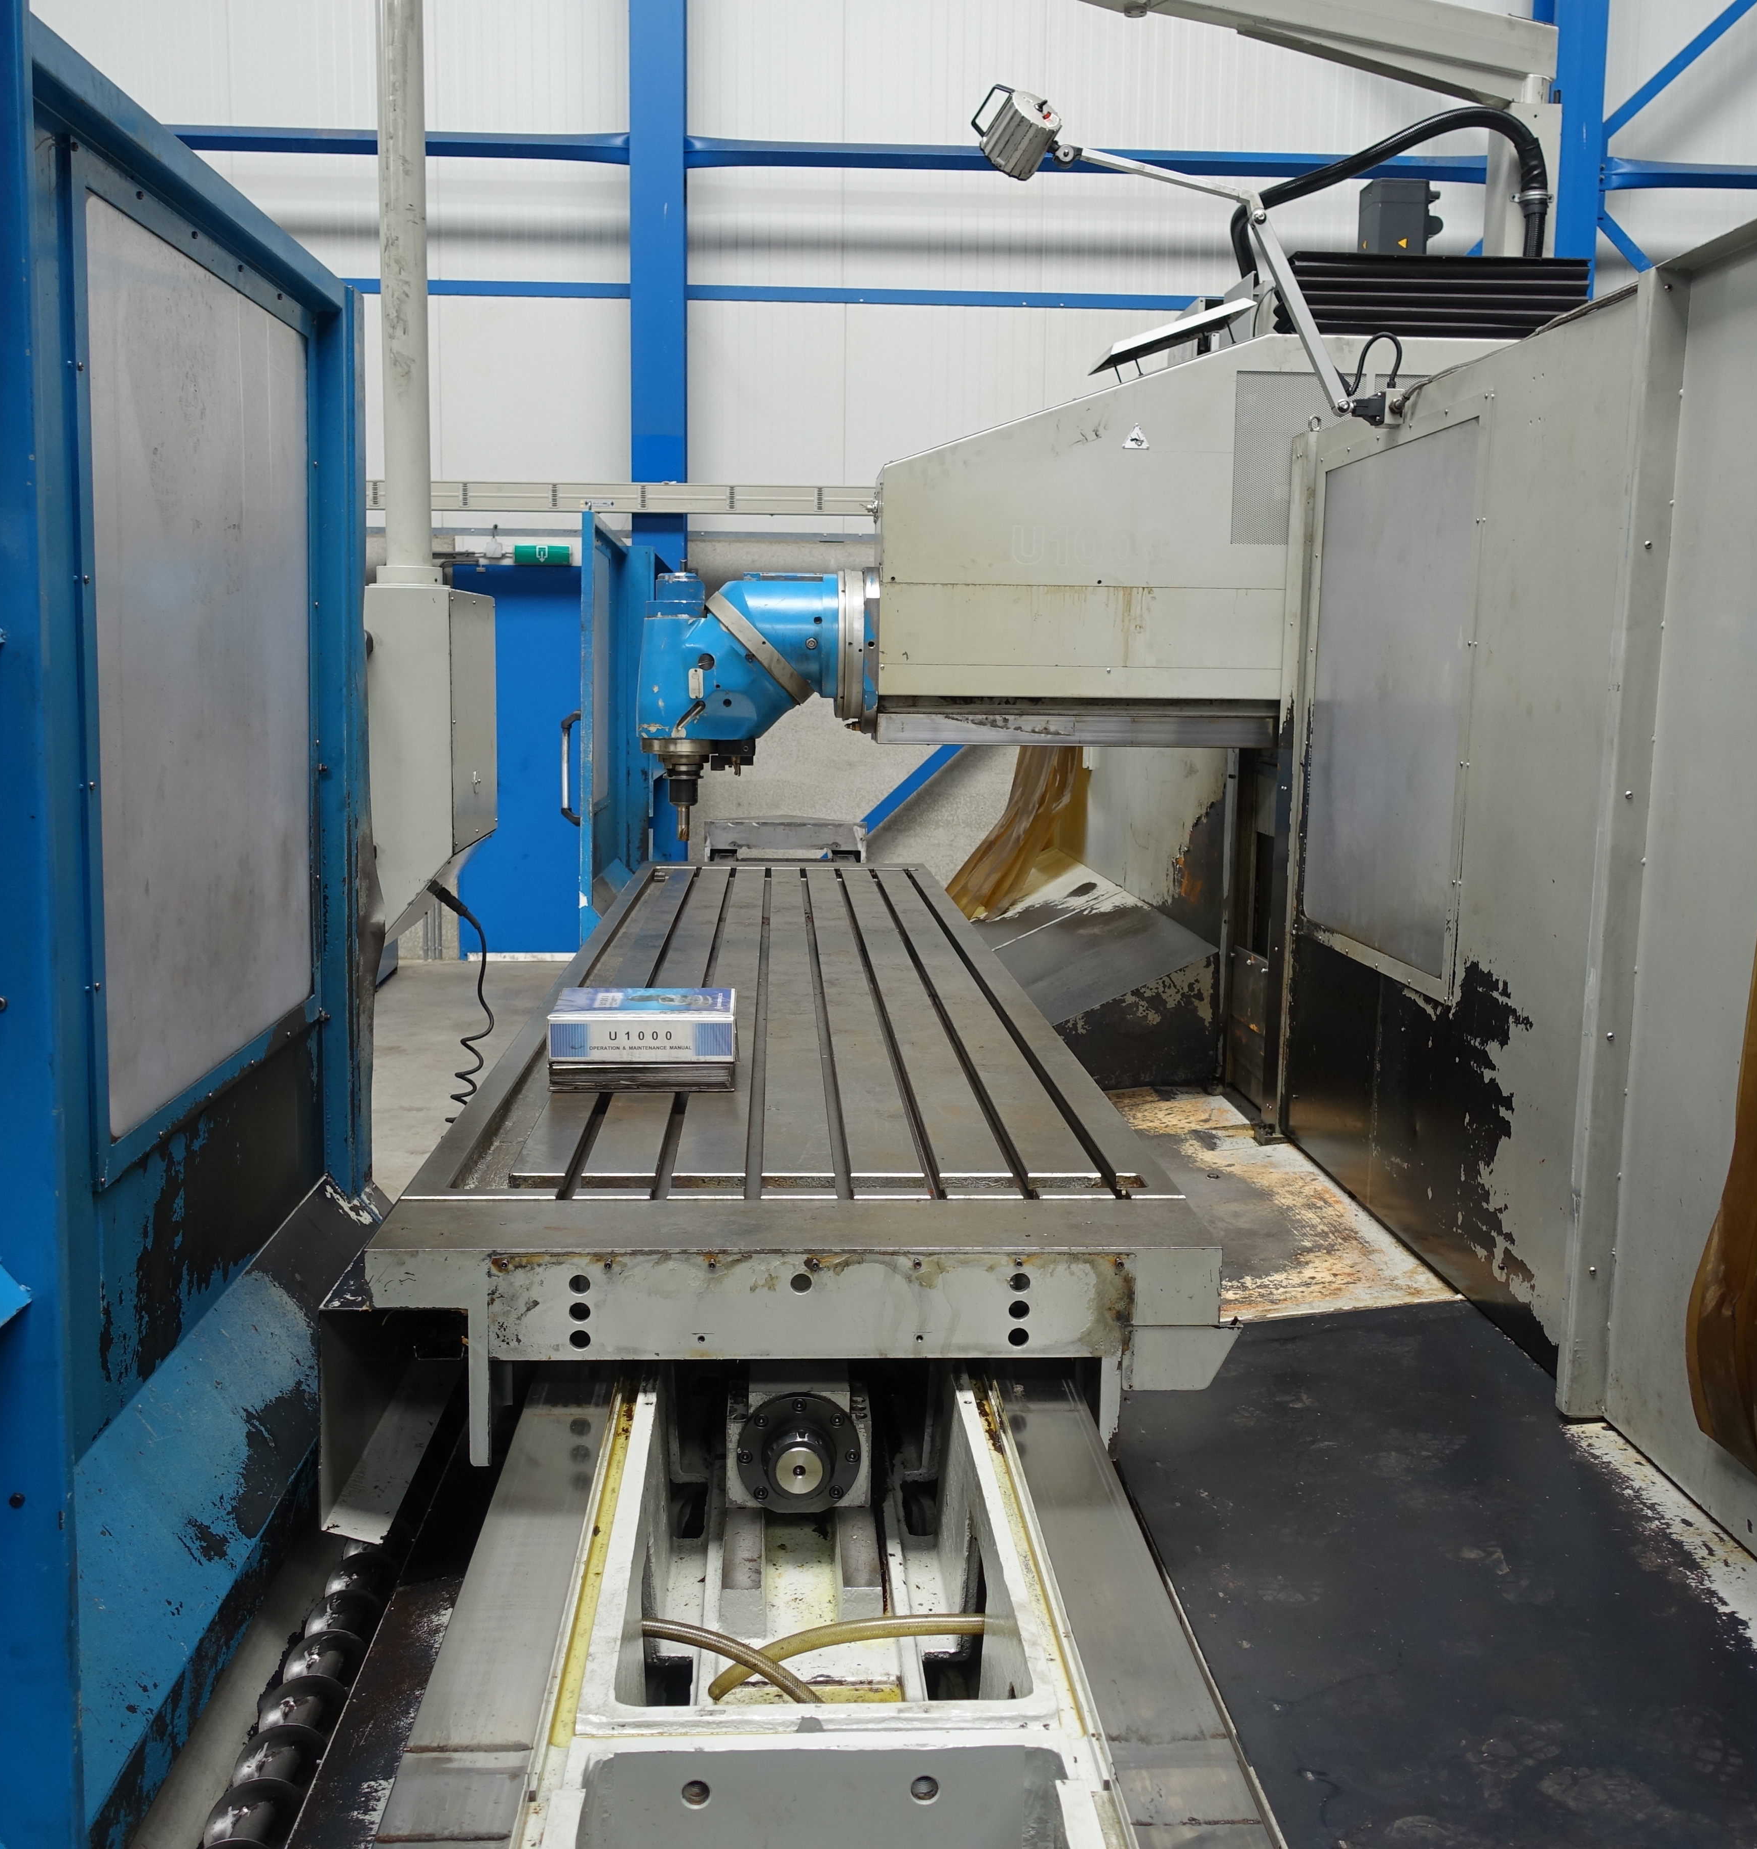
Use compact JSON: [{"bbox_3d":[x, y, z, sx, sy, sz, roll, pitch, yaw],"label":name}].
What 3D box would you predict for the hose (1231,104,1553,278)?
[{"bbox_3d":[1.333,-1.877,4.793,0.830,0.472,0.200,1,8,-3],"label":"hose"}]

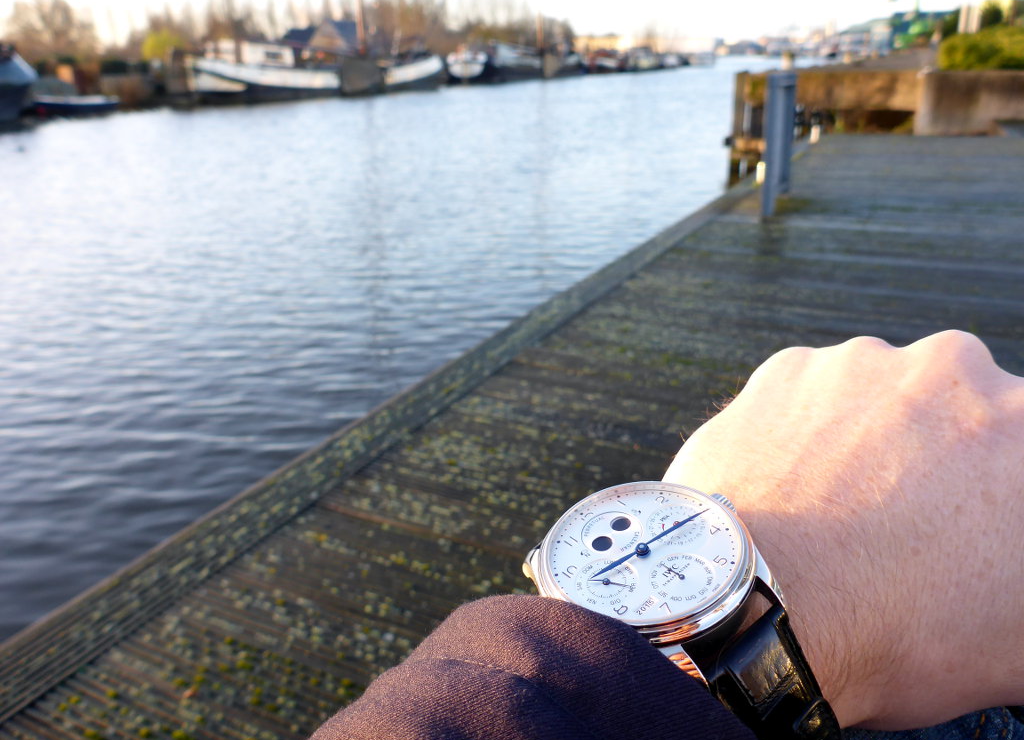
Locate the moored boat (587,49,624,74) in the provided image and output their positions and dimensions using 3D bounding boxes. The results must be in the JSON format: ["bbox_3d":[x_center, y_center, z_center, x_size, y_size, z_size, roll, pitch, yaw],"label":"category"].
[{"bbox_3d":[11.200,-37.435,100.245,2.600,2.900,8.000,9,23,21],"label":"moored boat"}]

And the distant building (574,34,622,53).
[{"bbox_3d":[19.500,-74.663,190.922,10.500,5.300,9.000,2,21,6],"label":"distant building"}]

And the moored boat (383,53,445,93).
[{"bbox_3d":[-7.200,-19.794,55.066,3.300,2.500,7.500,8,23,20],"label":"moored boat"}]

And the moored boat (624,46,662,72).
[{"bbox_3d":[18.000,-42.520,113.288,2.900,3.000,9.000,8,23,20],"label":"moored boat"}]

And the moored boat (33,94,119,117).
[{"bbox_3d":[-19.000,-11.623,36.246,1.350,0.800,3.400,10,23,24],"label":"moored boat"}]

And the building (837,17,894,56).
[{"bbox_3d":[95.000,-89.358,222.768,13.000,9.200,11.000,8,23,20],"label":"building"}]

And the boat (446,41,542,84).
[{"bbox_3d":[-1.200,-27.318,73.600,4.000,3.200,14.000,7,22,17],"label":"boat"}]

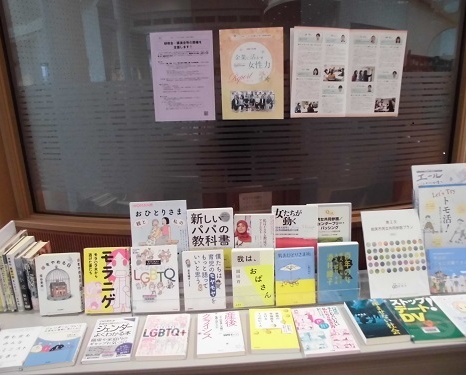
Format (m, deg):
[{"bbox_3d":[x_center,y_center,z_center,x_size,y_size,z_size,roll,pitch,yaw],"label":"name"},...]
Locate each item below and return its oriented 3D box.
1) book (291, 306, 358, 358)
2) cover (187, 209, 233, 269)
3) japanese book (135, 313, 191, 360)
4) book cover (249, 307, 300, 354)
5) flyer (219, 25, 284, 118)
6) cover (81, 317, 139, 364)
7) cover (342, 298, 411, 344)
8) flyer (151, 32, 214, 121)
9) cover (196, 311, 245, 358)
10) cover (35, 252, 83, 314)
[{"bbox_3d":[0.271,0.429,1.135,0.151,0.010,0.209,-2,16,-3],"label":"book"},{"bbox_3d":[-0.070,0.174,1.248,0.148,0.210,0.013,-3,11,-3],"label":"cover"},{"bbox_3d":[-0.196,0.431,1.092,0.131,0.012,0.186,-2,16,-1],"label":"japanese book"},{"bbox_3d":[0.121,0.429,1.133,0.133,0.015,0.189,-1,16,1],"label":"book cover"},{"bbox_3d":[0.066,-0.381,1.281,0.210,0.297,0.004,0,16,4],"label":"flyer"},{"bbox_3d":[-0.353,0.447,1.107,0.128,0.012,0.189,-3,16,-5],"label":"cover"},{"bbox_3d":[0.443,0.412,1.163,0.129,0.020,0.185,-2,16,-1],"label":"cover"},{"bbox_3d":[-0.166,-0.372,1.275,0.210,0.297,0.004,-3,16,-5],"label":"flyer"},{"bbox_3d":[-0.037,0.425,1.098,0.129,0.011,0.186,-3,16,-3],"label":"cover"},{"bbox_3d":[-0.563,0.317,1.224,0.130,0.188,0.018,-3,3,-6],"label":"cover"}]

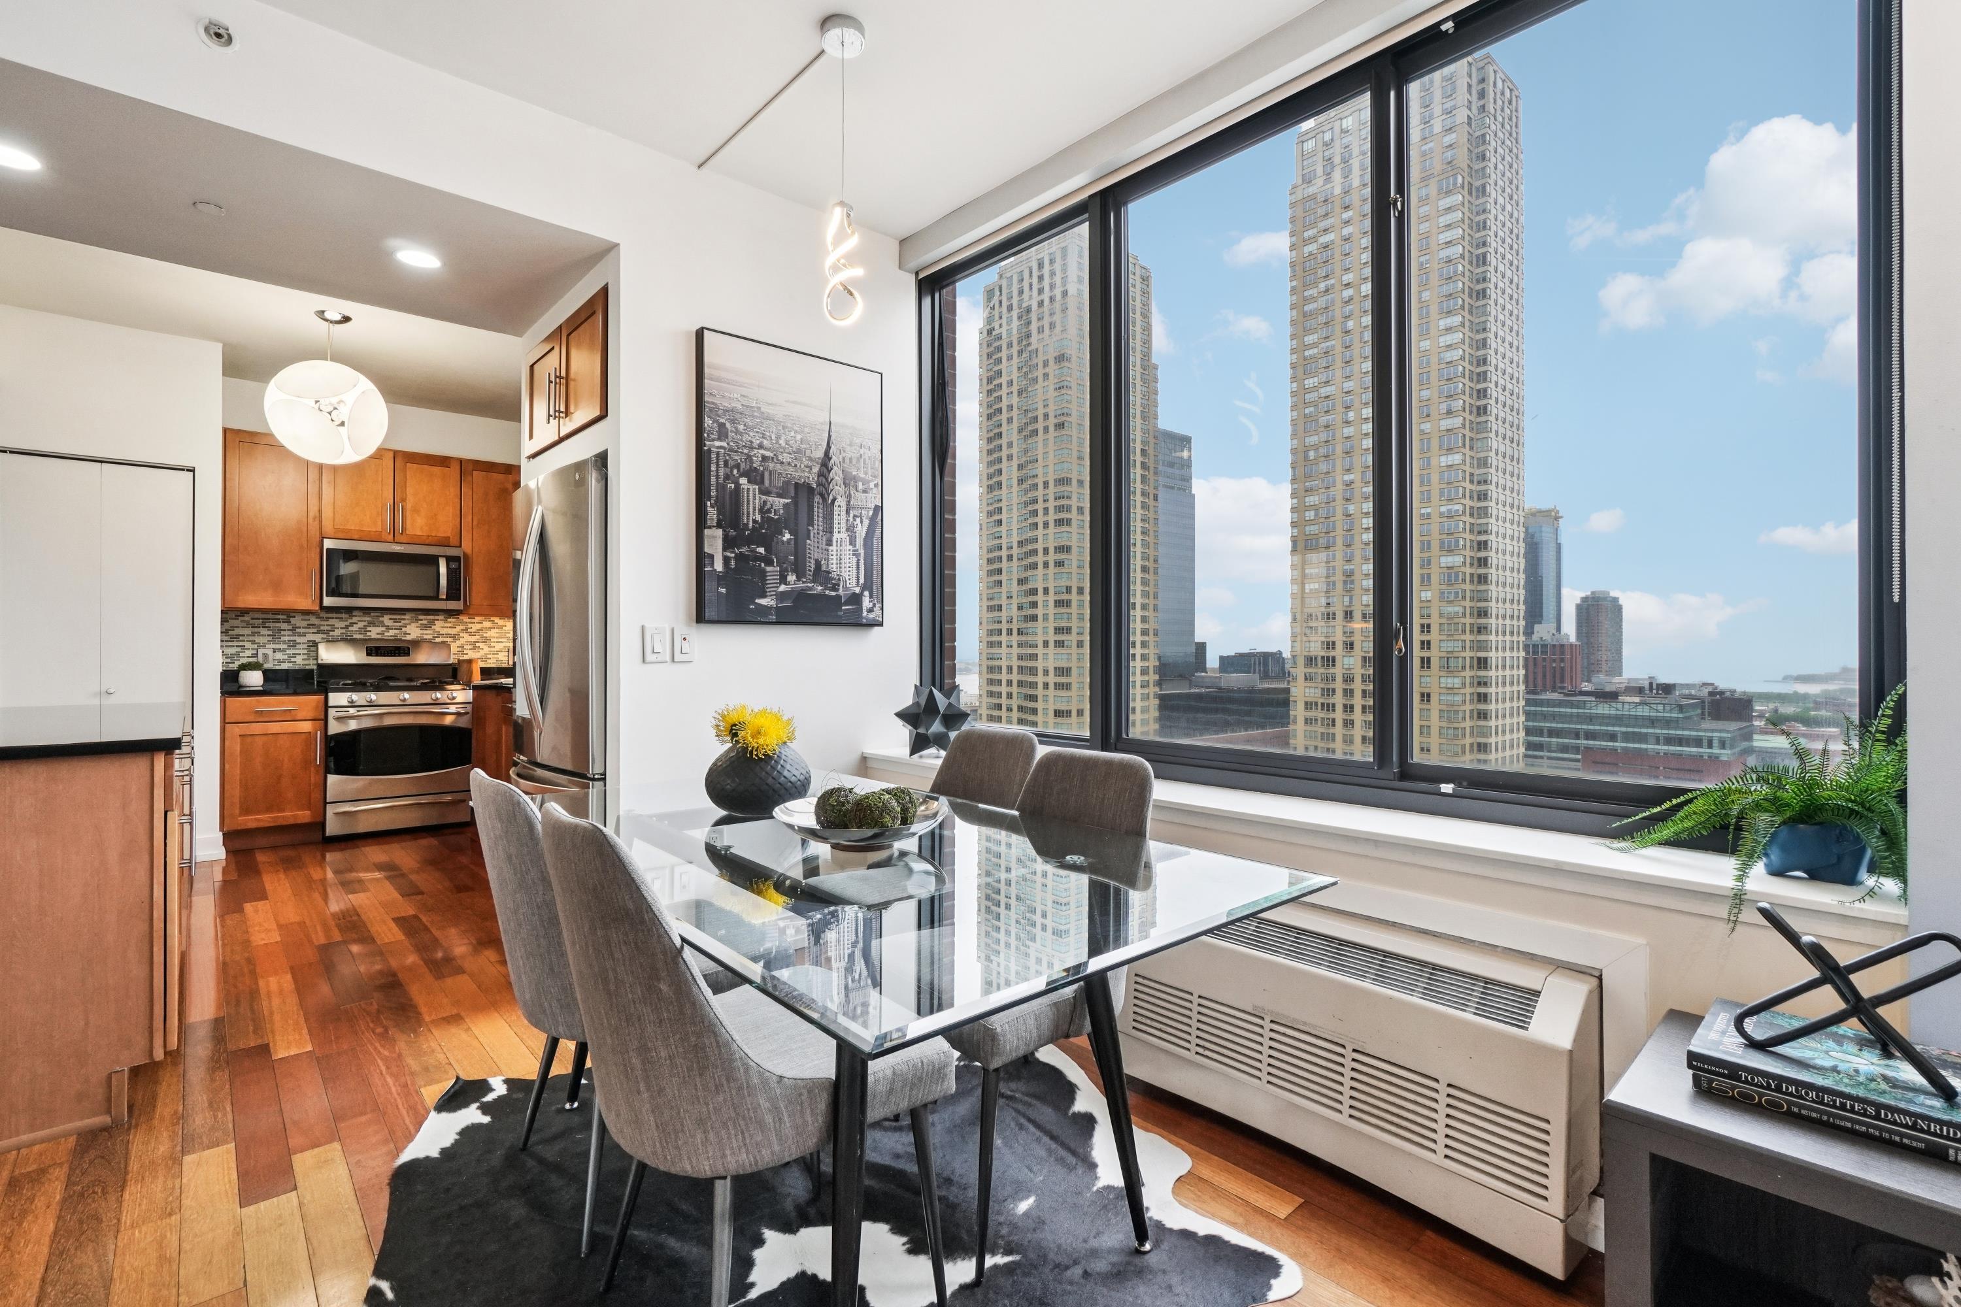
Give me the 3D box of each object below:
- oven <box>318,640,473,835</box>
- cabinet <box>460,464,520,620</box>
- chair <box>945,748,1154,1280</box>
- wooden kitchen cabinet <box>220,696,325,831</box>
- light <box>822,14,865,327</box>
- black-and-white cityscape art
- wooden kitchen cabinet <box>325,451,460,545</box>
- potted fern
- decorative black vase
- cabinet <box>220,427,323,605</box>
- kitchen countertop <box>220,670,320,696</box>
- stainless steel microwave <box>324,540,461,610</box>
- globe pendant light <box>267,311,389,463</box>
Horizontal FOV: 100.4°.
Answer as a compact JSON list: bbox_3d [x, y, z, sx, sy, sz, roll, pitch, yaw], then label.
[{"bbox_3d":[-3.912,0.553,5.467,0.762,1.200,0.690,0,0,-40],"label":"oven"},{"bbox_3d":[-3.565,-0.806,5.923,0.390,1.080,0.330,0,0,-40],"label":"cabinet"},{"bbox_3d":[0.060,0.718,1.863,0.575,0.895,0.480,0,0,-39],"label":"chair"},{"bbox_3d":[-4.388,0.678,5.065,0.460,0.810,0.600,0,0,-40],"label":"wooden kitchen cabinet"},{"bbox_3d":[-0.376,-1.297,2.226,0.120,0.810,0.120,0,0,0],"label":"light"},{"bbox_3d":[-0.687,-0.614,3.066,0.745,1.022,0.035,0,0,-39],"label":"black-and-white cityscape art"},{"bbox_3d":[-3.991,-1.043,5.558,0.760,0.618,0.330,0,0,-39],"label":"wooden kitchen cabinet"},{"bbox_3d":[1.402,0.262,1.508,0.340,0.410,0.420,0,0,-39],"label":"potted fern"},{"bbox_3d":[-0.528,0.295,1.935,0.250,0.170,0.250,0,0,-41],"label":"decorative black vase"},{"bbox_3d":[-4.481,-0.815,5.175,0.455,1.080,0.330,0,0,-40],"label":"cabinet"},{"bbox_3d":[-4.443,0.205,5.122,0.480,0.135,0.640,0,0,-39],"label":"kitchen countertop"},{"bbox_3d":[-3.975,-0.504,5.538,0.760,0.437,0.400,0,0,-39],"label":"stainless steel microwave"},{"bbox_3d":[-3.315,-1.346,4.148,0.494,0.732,0.494,0,0,0],"label":"globe pendant light"}]

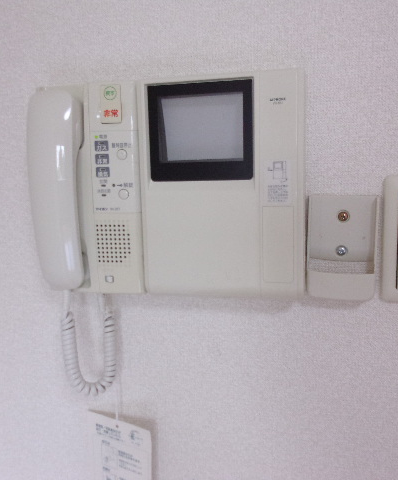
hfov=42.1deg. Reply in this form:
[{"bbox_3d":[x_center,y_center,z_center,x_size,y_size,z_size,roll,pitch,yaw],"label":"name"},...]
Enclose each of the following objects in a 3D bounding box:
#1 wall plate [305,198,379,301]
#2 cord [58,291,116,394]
[{"bbox_3d":[0.133,0.007,0.480,0.062,0.098,0.020,0,7,12],"label":"wall plate"},{"bbox_3d":[-0.112,0.108,0.533,0.061,0.112,0.026,0,7,12],"label":"cord"}]

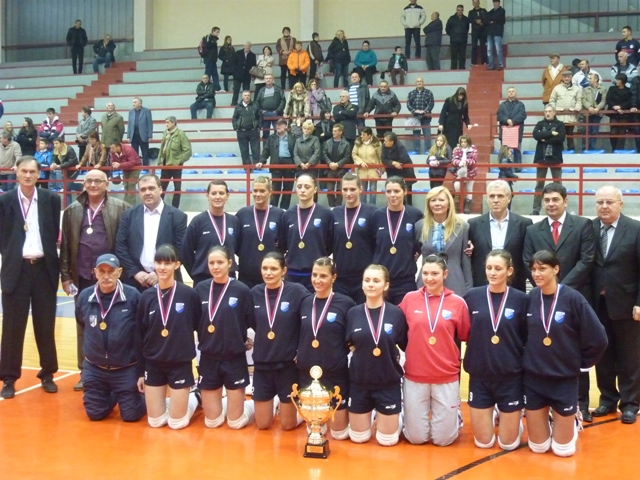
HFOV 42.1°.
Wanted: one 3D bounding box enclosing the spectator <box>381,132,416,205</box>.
[{"bbox_3d":[1.379,-1.190,14.854,0.600,1.450,0.600,2,4,30],"label":"spectator"}]

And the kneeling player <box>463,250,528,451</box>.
[{"bbox_3d":[1.251,0.723,5.824,0.500,1.328,0.600,1,4,14],"label":"kneeling player"}]

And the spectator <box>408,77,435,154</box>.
[{"bbox_3d":[2.235,-2.709,18.370,0.580,1.740,0.360,0,4,8],"label":"spectator"}]

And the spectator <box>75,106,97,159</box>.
[{"bbox_3d":[-5.333,-2.275,19.001,0.420,1.560,0.480,-3,5,-45],"label":"spectator"}]

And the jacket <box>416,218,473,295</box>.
[{"bbox_3d":[0.943,0.190,6.273,0.460,0.720,0.300,1,4,18],"label":"jacket"}]

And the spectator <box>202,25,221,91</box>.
[{"bbox_3d":[-3.049,-5.129,23.660,0.550,1.830,0.500,2,4,32],"label":"spectator"}]

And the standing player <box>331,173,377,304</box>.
[{"bbox_3d":[0.251,0.387,6.480,0.500,1.820,0.320,0,4,2],"label":"standing player"}]

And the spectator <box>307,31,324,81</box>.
[{"bbox_3d":[-0.121,-4.812,22.400,0.360,1.521,0.480,3,4,45],"label":"spectator"}]

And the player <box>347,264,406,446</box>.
[{"bbox_3d":[0.403,0.759,5.825,0.460,1.215,0.600,1,3,7],"label":"player"}]

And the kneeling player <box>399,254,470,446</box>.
[{"bbox_3d":[0.816,0.723,5.815,0.500,1.293,0.620,1,3,11],"label":"kneeling player"}]

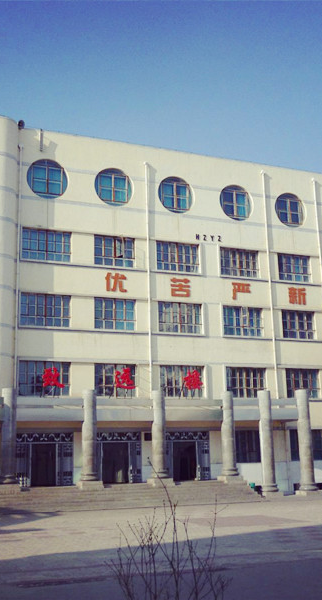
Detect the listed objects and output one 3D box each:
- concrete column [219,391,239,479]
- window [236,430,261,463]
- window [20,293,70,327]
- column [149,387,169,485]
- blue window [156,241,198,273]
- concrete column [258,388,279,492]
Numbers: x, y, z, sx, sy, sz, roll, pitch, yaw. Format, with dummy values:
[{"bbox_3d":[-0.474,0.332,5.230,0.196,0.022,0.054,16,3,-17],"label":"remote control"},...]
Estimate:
[{"bbox_3d":[3.148,6.280,30.426,0.790,3.822,0.790,-1,-14,0],"label":"concrete column"},{"bbox_3d":[4.977,8.230,36.311,2.313,1.738,0.200,4,-15,-21],"label":"window"},{"bbox_3d":[-6.136,0.577,34.678,2.735,1.756,0.200,4,-14,-21],"label":"window"},{"bbox_3d":[-0.050,6.697,32.069,0.820,4.310,0.820,4,-15,-21],"label":"column"},{"bbox_3d":[1.037,-2.447,37.638,2.728,1.793,0.200,4,-14,-22],"label":"blue window"},{"bbox_3d":[5.761,7.688,34.946,0.900,5.513,0.900,-1,-13,0],"label":"concrete column"}]

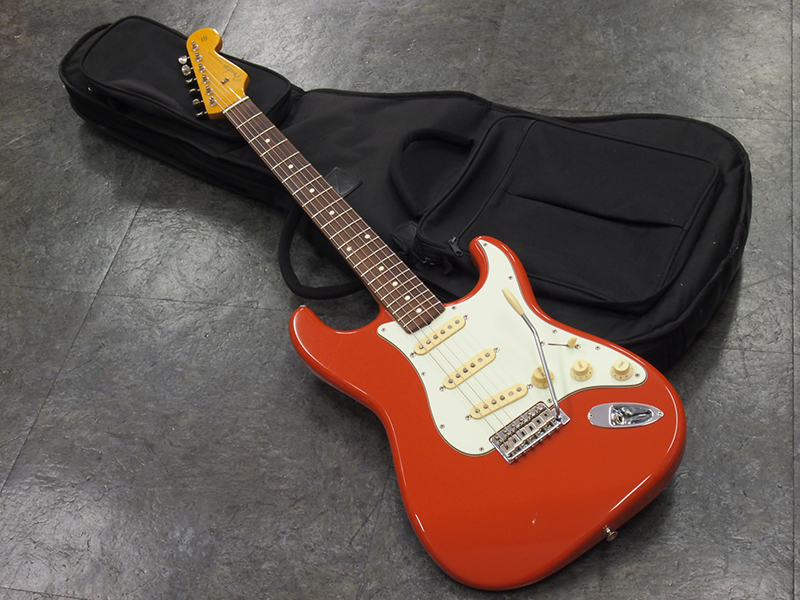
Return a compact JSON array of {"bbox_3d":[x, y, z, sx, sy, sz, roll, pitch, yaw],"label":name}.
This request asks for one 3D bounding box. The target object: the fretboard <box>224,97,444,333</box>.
[{"bbox_3d":[-0.097,-0.122,1.738,0.056,0.009,0.469,-35,57,-10],"label":"fretboard"}]

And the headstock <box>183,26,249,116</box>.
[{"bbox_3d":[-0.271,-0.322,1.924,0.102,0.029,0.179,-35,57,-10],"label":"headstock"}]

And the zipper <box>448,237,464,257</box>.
[{"bbox_3d":[0.072,-0.067,1.700,0.014,0.010,0.032,-23,55,-7],"label":"zipper"}]

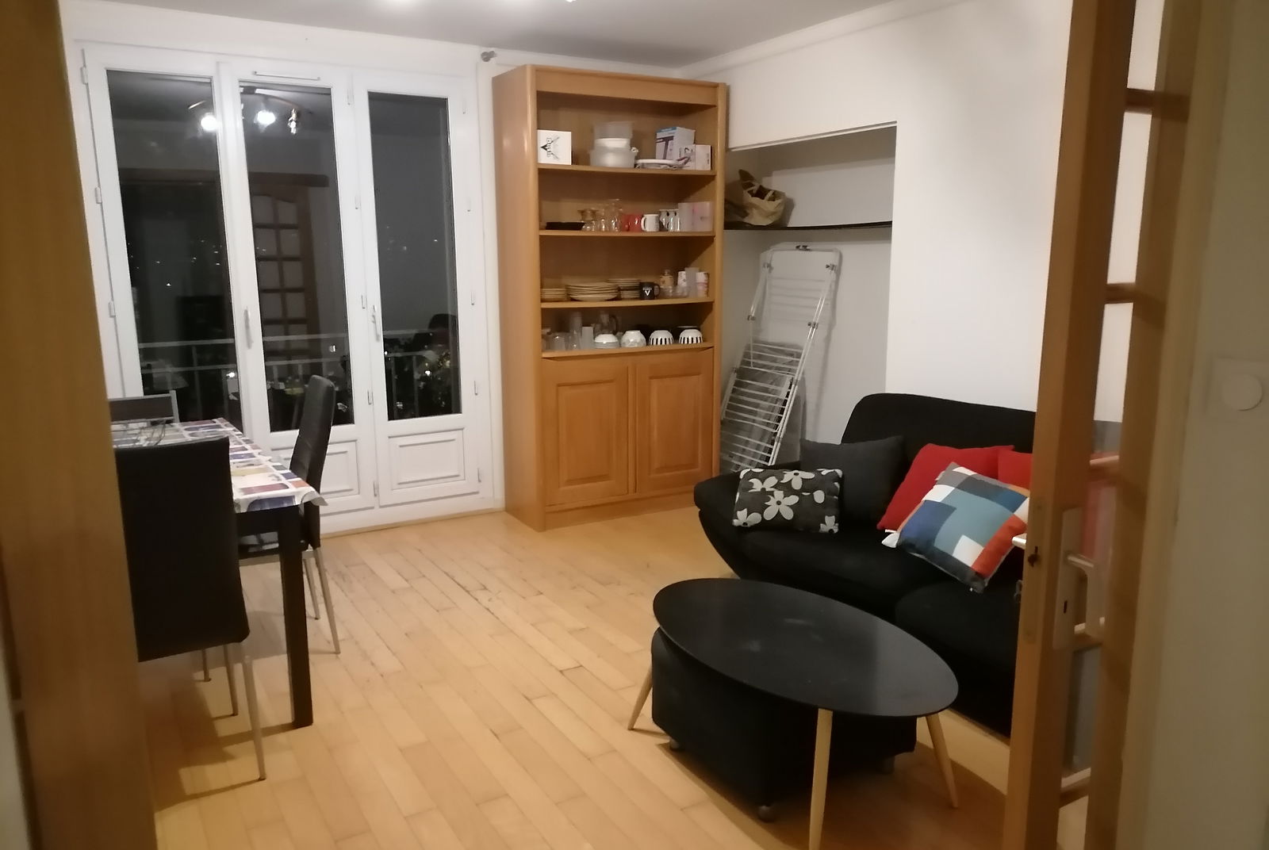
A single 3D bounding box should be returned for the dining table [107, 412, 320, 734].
[{"bbox_3d":[-1.733,0.488,3.331,0.822,0.742,1.574,-7,12,-30],"label":"dining table"}]

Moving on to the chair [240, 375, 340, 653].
[{"bbox_3d":[-1.359,0.340,3.450,0.531,0.983,0.407,-7,12,-30],"label":"chair"}]

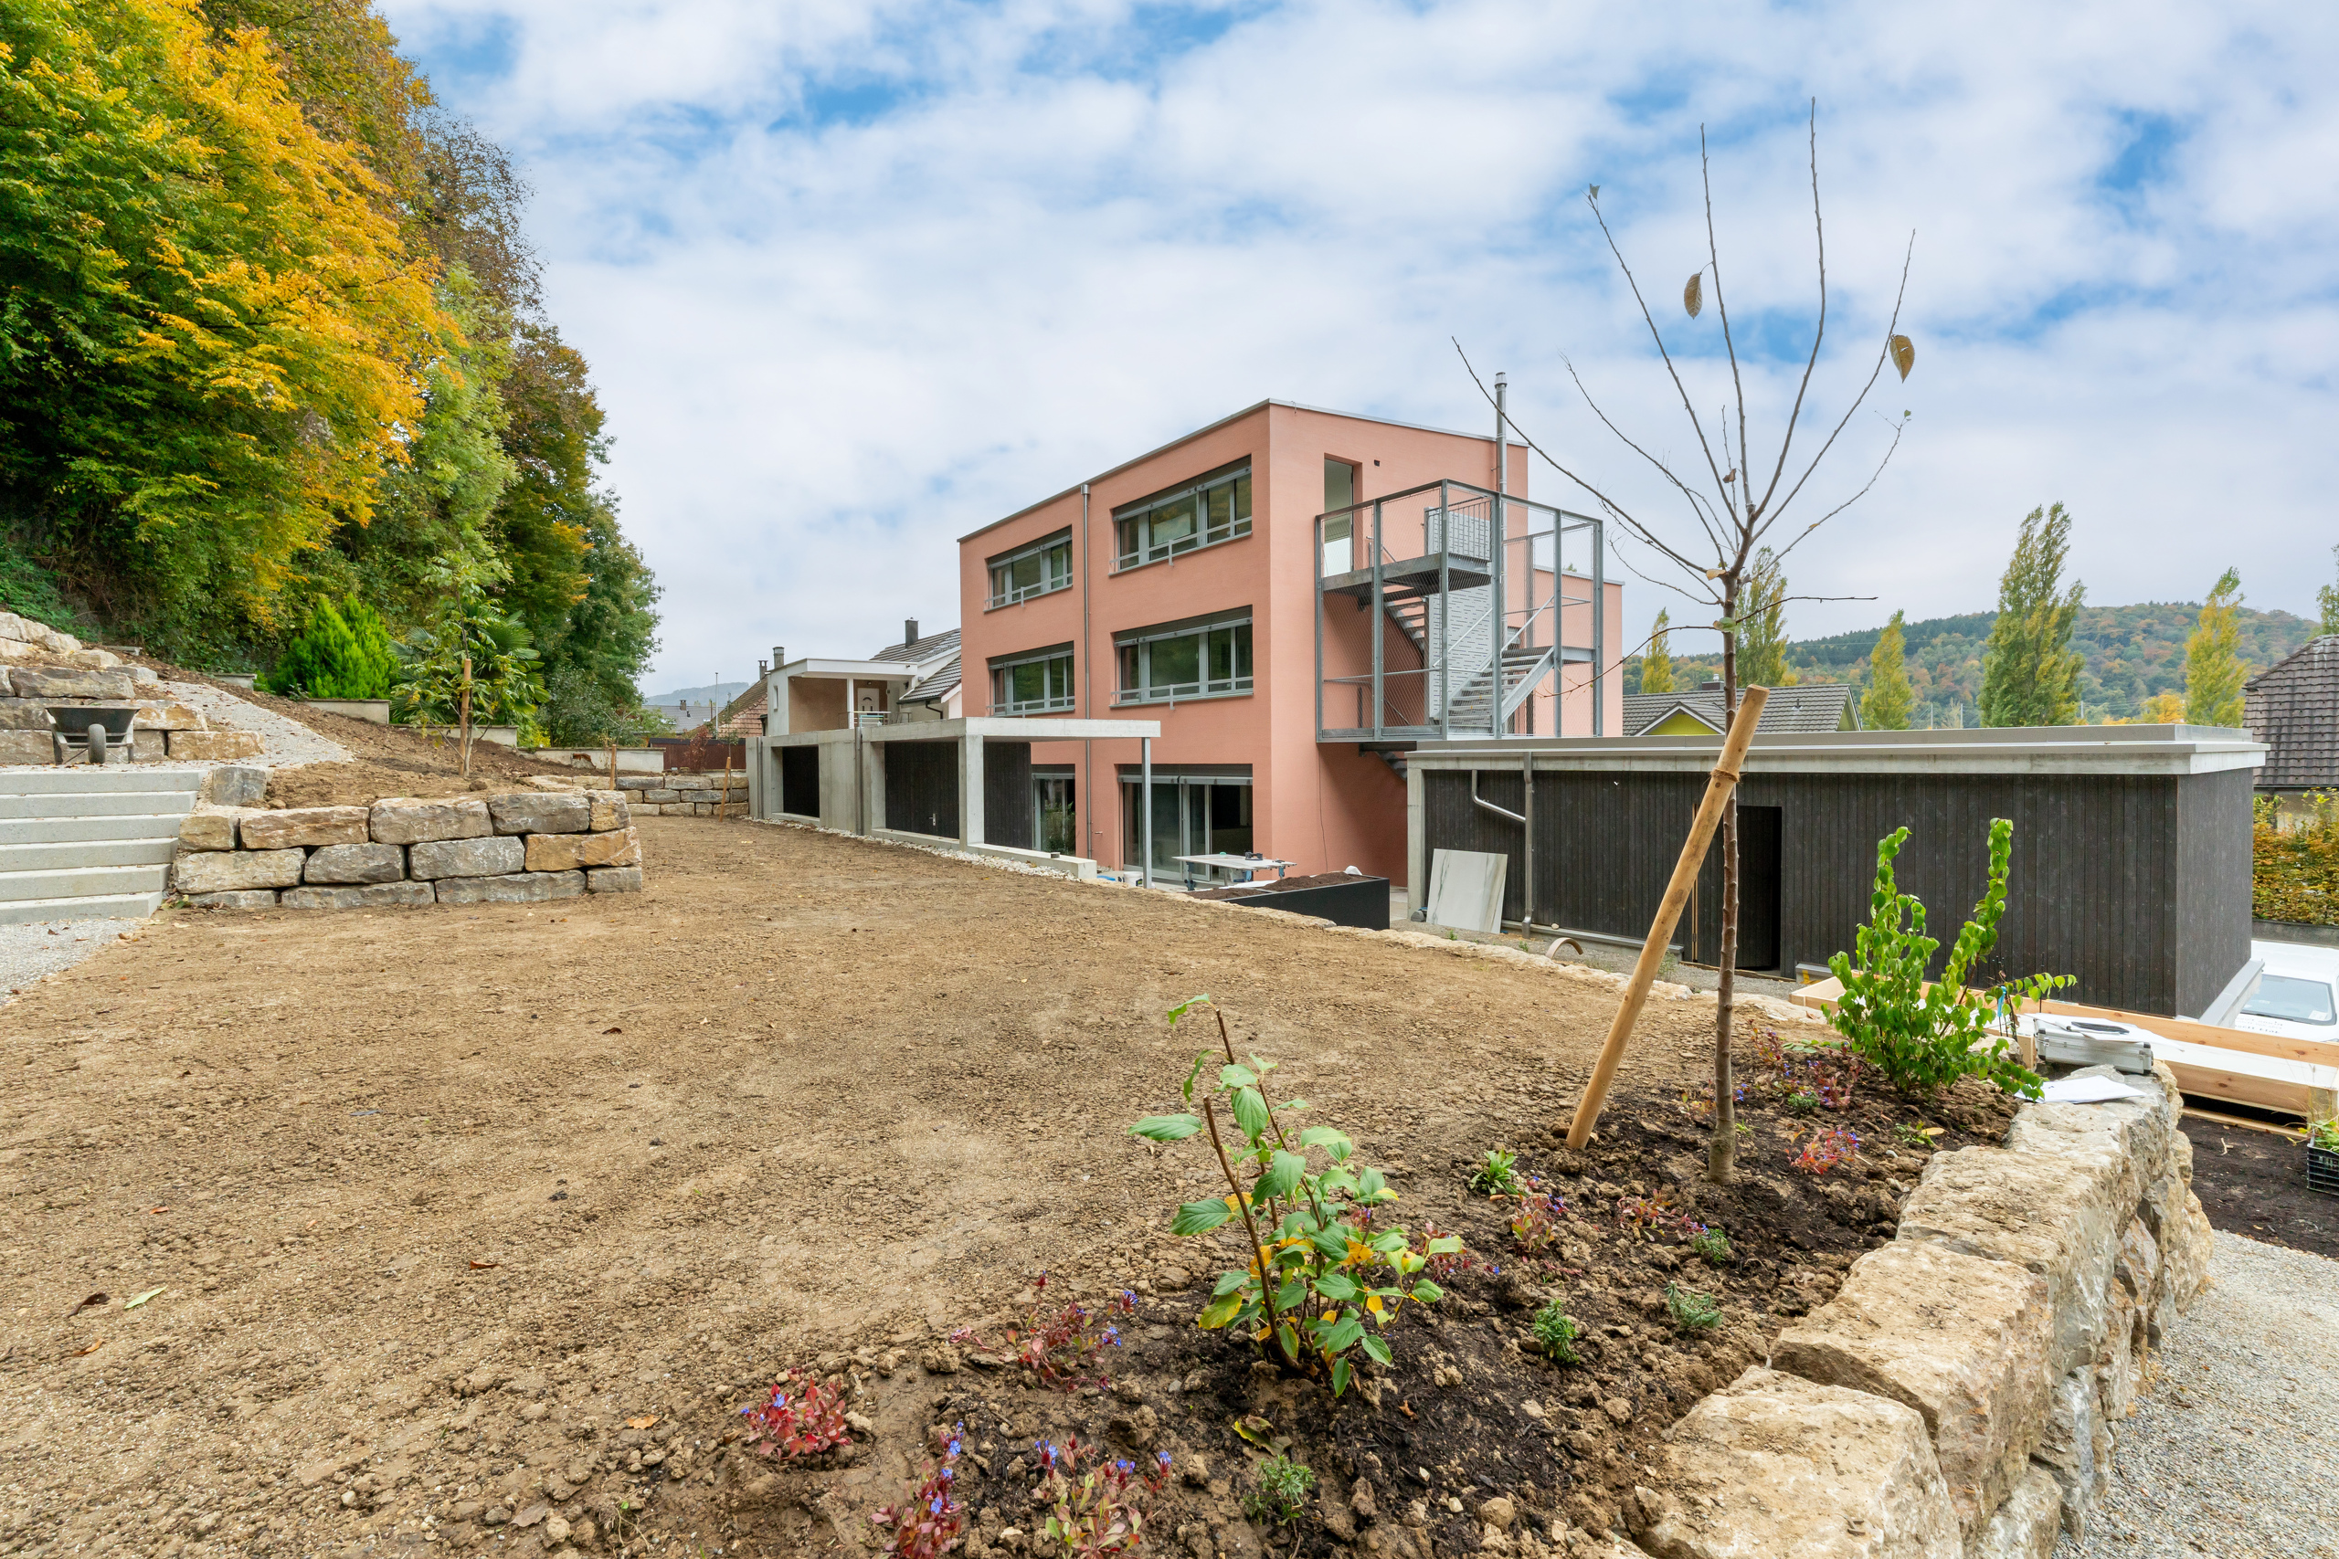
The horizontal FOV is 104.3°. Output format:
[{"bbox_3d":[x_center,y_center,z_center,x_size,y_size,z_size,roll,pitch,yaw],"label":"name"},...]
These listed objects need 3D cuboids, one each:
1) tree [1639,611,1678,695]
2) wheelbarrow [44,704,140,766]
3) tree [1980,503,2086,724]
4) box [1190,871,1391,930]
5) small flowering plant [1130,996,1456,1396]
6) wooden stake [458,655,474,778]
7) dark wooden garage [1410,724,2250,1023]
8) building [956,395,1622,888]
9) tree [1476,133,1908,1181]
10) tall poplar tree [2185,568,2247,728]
[{"bbox_3d":[45.646,-6.554,84.906,3.800,18.800,3.800,0,1,28],"label":"tree"},{"bbox_3d":[-11.222,-0.467,9.500,1.400,0.630,0.650,1,2,41],"label":"wheelbarrow"},{"bbox_3d":[49.200,-6.286,52.000,4.800,18.900,4.800,1,2,43],"label":"tree"},{"bbox_3d":[1.378,1.756,11.652,3.500,0.720,0.800,-2,2,-38],"label":"box"},{"bbox_3d":[0.200,0.682,1.500,0.520,0.630,0.460,0,1,8],"label":"small flowering plant"},{"bbox_3d":[-7.744,-0.673,10.000,0.060,1.290,0.060,3,0,-38],"label":"wooden stake"},{"bbox_3d":[9.250,0.817,13.900,4.800,2.860,9.200,-1,1,-39],"label":"dark wooden garage"},{"bbox_3d":[3.414,-3.020,25.178,13.140,9.550,14.400,-2,2,-38],"label":"building"},{"bbox_3d":[1.359,-0.358,2.360,1.150,2.800,1.050,0,1,30],"label":"tree"},{"bbox_3d":[64.400,-5.007,56.000,3.300,16.000,3.300,-1,2,-41],"label":"tall poplar tree"}]

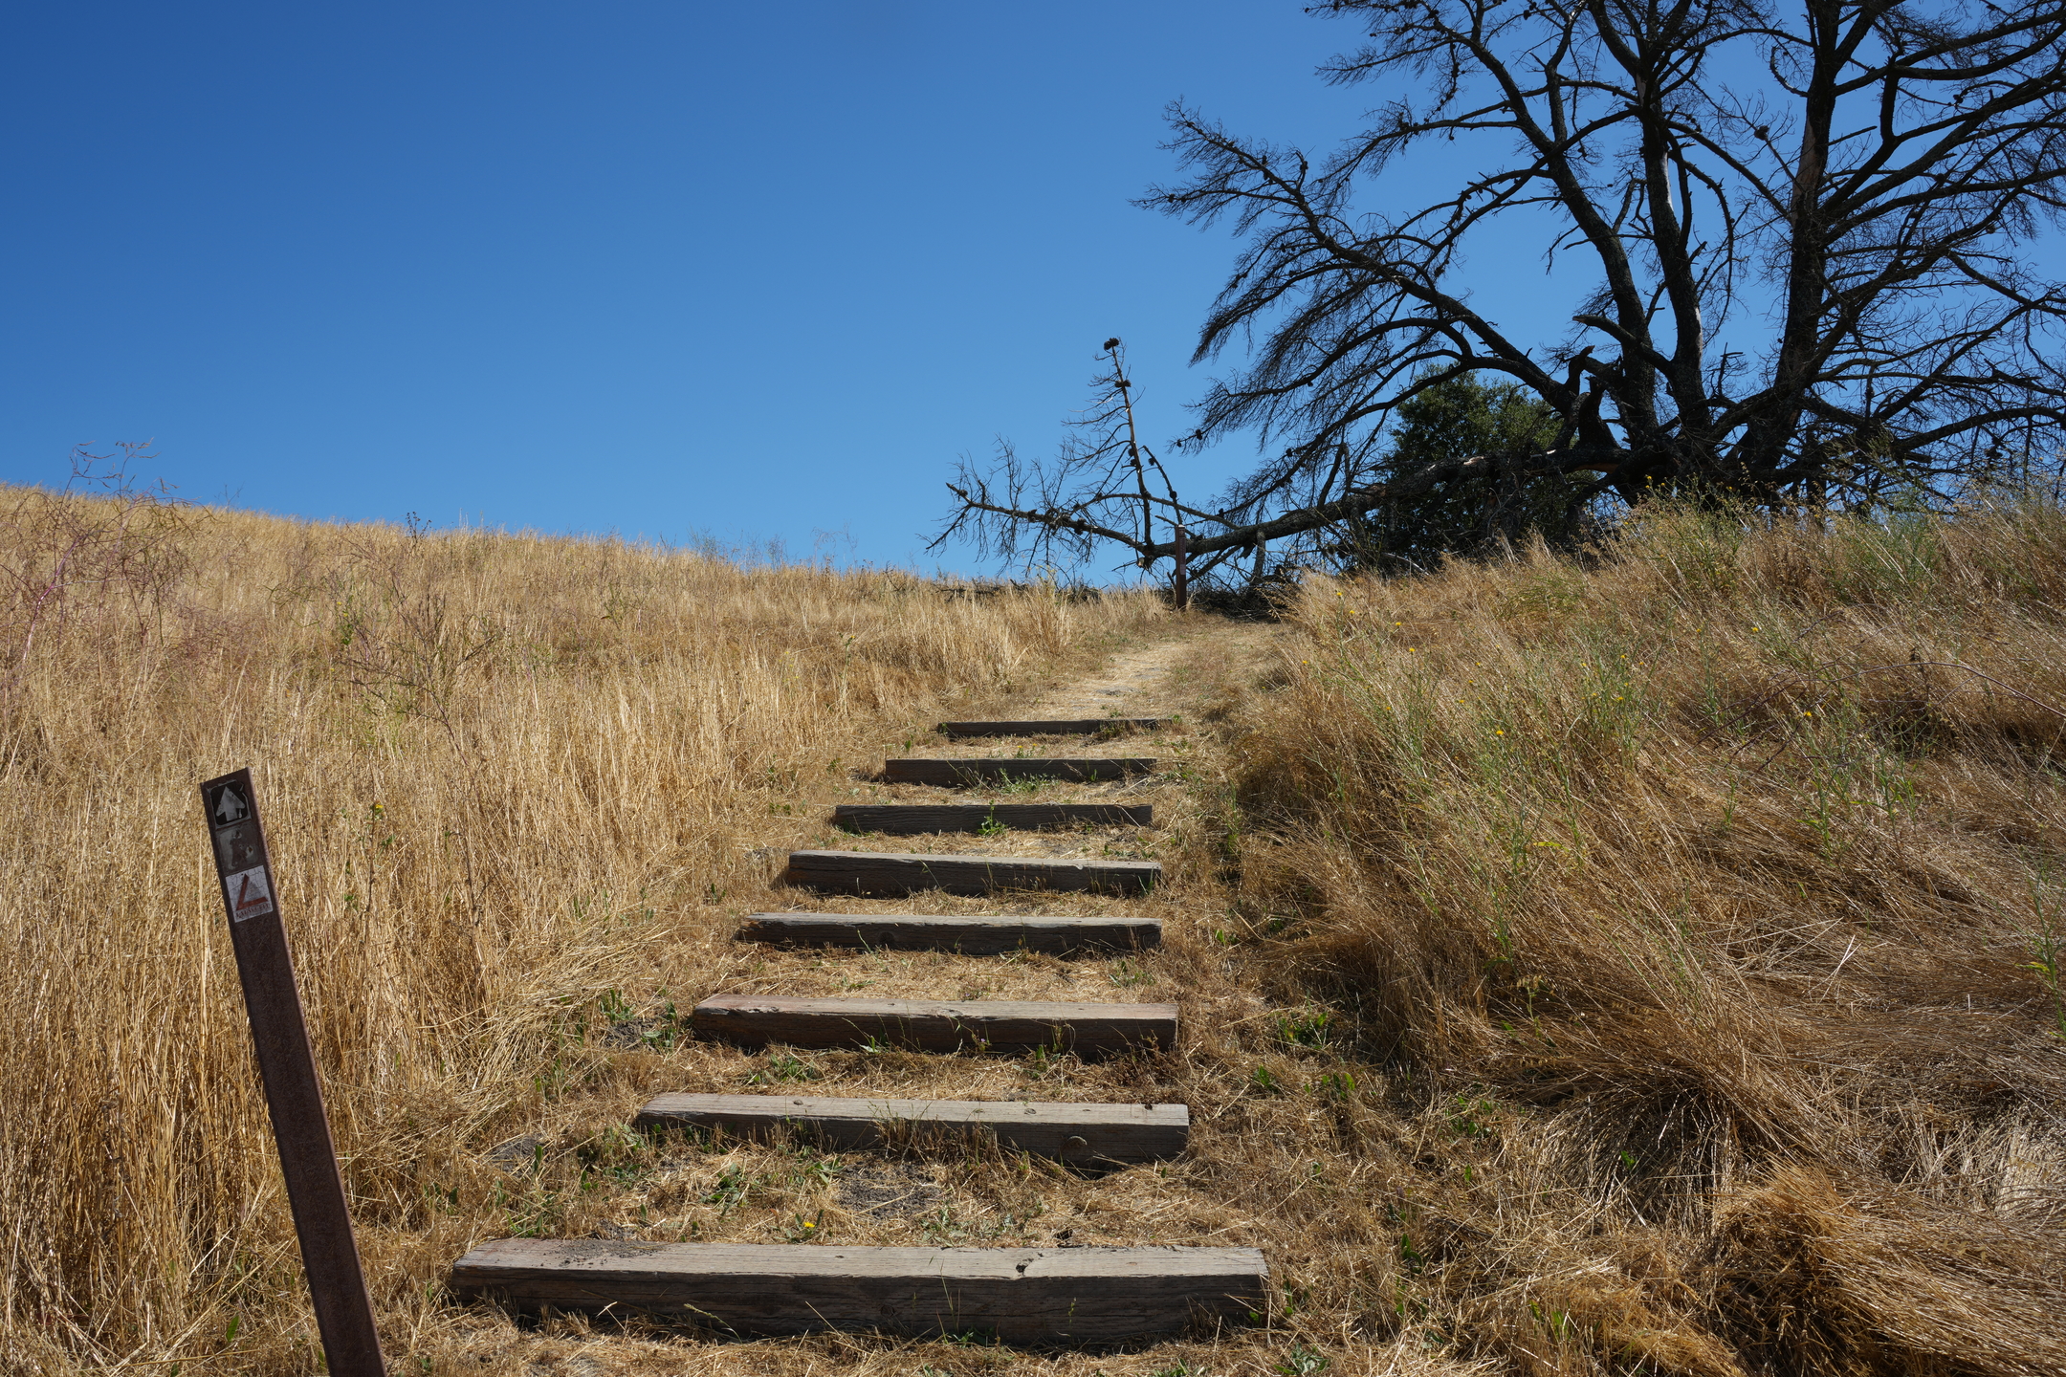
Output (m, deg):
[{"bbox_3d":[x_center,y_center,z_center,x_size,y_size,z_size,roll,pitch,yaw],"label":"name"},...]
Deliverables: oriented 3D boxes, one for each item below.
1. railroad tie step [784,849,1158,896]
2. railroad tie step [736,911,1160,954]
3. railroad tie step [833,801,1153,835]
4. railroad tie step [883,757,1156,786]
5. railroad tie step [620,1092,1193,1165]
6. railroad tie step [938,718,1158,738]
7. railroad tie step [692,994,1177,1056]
[{"bbox_3d":[-0.196,0.664,5.571,1.280,0.132,0.190,0,-1,5],"label":"railroad tie step"},{"bbox_3d":[-0.250,0.773,4.898,1.280,0.132,0.190,0,-1,5],"label":"railroad tie step"},{"bbox_3d":[-0.150,0.530,6.427,1.261,0.132,0.190,0,-1,5],"label":"railroad tie step"},{"bbox_3d":[-0.051,0.394,7.418,1.242,0.132,0.190,0,-1,5],"label":"railroad tie step"},{"bbox_3d":[-0.277,1.062,3.781,1.280,0.132,0.190,0,-1,5],"label":"railroad tie step"},{"bbox_3d":[0.109,0.248,8.745,1.229,0.132,0.190,0,-1,5],"label":"railroad tie step"},{"bbox_3d":[-0.256,0.927,4.303,1.280,0.132,0.190,0,-1,5],"label":"railroad tie step"}]

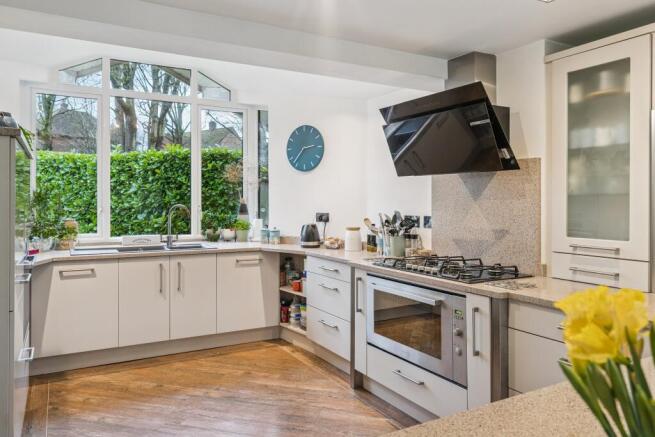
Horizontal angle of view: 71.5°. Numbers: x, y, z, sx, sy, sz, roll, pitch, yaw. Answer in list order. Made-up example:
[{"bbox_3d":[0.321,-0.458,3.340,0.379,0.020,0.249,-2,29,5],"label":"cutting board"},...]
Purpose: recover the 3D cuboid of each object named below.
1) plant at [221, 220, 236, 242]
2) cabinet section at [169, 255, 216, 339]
[{"bbox_3d":[-1.102,0.147,5.063,0.175,0.240,0.175,-1,1,-28],"label":"plant"},{"bbox_3d":[-1.305,0.675,4.220,0.404,0.720,0.570,-1,2,-29],"label":"cabinet section"}]

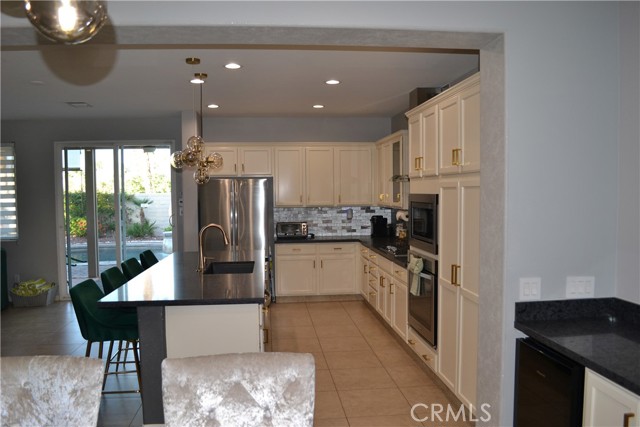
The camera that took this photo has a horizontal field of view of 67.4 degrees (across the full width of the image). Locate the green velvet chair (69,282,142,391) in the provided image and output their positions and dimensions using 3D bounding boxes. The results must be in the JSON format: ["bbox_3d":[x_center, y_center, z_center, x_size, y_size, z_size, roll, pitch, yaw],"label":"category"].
[{"bbox_3d":[-1.423,0.970,3.418,0.500,0.955,0.460,-1,2,-7],"label":"green velvet chair"}]

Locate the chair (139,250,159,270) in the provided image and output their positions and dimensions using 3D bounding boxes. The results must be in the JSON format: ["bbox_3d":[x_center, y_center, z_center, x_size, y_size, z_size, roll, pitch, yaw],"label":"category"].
[{"bbox_3d":[-1.644,0.894,5.263,0.500,0.955,0.460,-1,2,-7],"label":"chair"}]

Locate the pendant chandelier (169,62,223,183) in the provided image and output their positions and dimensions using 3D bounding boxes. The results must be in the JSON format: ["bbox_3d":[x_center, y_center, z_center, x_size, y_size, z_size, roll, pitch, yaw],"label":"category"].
[{"bbox_3d":[-1.115,-0.798,4.294,0.460,1.081,0.530,-1,2,-7],"label":"pendant chandelier"}]

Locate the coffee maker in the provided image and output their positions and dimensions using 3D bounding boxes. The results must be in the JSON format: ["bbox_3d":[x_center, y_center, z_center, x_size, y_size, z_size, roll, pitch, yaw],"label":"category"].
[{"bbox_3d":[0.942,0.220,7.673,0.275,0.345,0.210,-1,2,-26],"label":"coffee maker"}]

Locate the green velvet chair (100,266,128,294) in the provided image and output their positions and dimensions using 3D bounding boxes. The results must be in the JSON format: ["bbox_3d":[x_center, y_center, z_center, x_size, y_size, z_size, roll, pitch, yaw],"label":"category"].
[{"bbox_3d":[-1.498,0.945,4.043,0.500,0.955,0.460,-1,2,-7],"label":"green velvet chair"}]

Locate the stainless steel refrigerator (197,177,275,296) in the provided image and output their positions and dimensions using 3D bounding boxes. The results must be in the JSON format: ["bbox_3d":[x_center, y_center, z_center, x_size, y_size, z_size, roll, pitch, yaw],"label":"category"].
[{"bbox_3d":[-1.183,0.436,6.826,0.935,1.815,0.780,0,2,-6],"label":"stainless steel refrigerator"}]

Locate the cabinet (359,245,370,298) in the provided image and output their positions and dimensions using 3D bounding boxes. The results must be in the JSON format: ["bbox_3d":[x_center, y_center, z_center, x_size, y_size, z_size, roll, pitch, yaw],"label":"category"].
[{"bbox_3d":[0.954,0.855,7.050,0.600,0.800,0.550,0,2,-6],"label":"cabinet"}]

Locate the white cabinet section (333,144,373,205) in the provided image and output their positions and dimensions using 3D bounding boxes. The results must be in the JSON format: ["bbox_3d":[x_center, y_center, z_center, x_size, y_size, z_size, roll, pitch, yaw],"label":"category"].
[{"bbox_3d":[0.498,-0.561,7.493,0.595,0.899,0.322,0,2,-7],"label":"white cabinet section"}]

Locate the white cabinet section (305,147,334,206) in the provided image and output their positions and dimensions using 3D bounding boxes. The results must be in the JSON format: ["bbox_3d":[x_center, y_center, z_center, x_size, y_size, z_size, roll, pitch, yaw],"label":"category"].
[{"bbox_3d":[-0.025,-0.559,7.432,0.457,0.899,0.322,0,2,-7],"label":"white cabinet section"}]

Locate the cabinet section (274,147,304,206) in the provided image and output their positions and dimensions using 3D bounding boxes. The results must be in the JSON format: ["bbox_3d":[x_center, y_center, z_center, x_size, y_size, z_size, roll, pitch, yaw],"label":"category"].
[{"bbox_3d":[-0.476,-0.557,7.380,0.451,0.899,0.322,0,2,-7],"label":"cabinet section"}]

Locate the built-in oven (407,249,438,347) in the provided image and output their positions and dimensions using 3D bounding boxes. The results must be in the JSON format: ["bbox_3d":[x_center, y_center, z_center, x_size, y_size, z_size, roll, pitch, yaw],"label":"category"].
[{"bbox_3d":[1.183,0.737,4.363,0.570,0.725,0.770,0,2,-6],"label":"built-in oven"}]

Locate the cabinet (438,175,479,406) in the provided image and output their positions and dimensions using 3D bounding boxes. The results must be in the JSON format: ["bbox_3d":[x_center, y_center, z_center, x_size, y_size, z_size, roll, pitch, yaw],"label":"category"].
[{"bbox_3d":[1.301,0.532,3.469,0.610,1.590,0.870,-1,2,-7],"label":"cabinet"}]

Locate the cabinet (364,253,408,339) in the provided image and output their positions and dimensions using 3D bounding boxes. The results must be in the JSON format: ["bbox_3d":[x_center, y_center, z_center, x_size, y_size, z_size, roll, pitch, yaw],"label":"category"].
[{"bbox_3d":[1.077,0.901,5.873,0.600,0.800,2.060,0,2,-6],"label":"cabinet"}]

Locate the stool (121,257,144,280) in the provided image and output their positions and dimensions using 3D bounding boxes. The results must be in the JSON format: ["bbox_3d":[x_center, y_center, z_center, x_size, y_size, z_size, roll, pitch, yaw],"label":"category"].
[{"bbox_3d":[-1.679,0.950,4.873,0.540,0.940,0.460,0,2,-6],"label":"stool"}]

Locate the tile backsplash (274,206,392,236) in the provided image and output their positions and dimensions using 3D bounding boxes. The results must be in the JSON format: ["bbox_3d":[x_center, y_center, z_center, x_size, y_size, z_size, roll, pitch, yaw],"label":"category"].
[{"bbox_3d":[0.217,0.125,7.449,1.850,0.462,0.025,-1,2,-7],"label":"tile backsplash"}]

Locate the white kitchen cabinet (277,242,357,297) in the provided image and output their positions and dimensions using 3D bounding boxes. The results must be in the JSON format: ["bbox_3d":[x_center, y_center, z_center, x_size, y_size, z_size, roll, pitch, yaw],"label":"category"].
[{"bbox_3d":[-0.083,0.793,7.157,1.170,0.776,0.588,-1,2,-7],"label":"white kitchen cabinet"}]

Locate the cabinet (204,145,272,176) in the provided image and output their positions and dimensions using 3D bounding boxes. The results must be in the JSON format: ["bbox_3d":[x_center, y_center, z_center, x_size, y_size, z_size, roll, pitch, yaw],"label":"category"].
[{"bbox_3d":[-1.201,-0.781,7.088,0.990,0.492,0.330,-1,2,-7],"label":"cabinet"}]

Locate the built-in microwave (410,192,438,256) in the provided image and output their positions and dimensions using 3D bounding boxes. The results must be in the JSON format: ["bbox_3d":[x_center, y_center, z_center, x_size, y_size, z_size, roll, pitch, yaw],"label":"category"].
[{"bbox_3d":[1.094,0.073,4.218,0.420,0.485,0.750,-1,2,-6],"label":"built-in microwave"}]

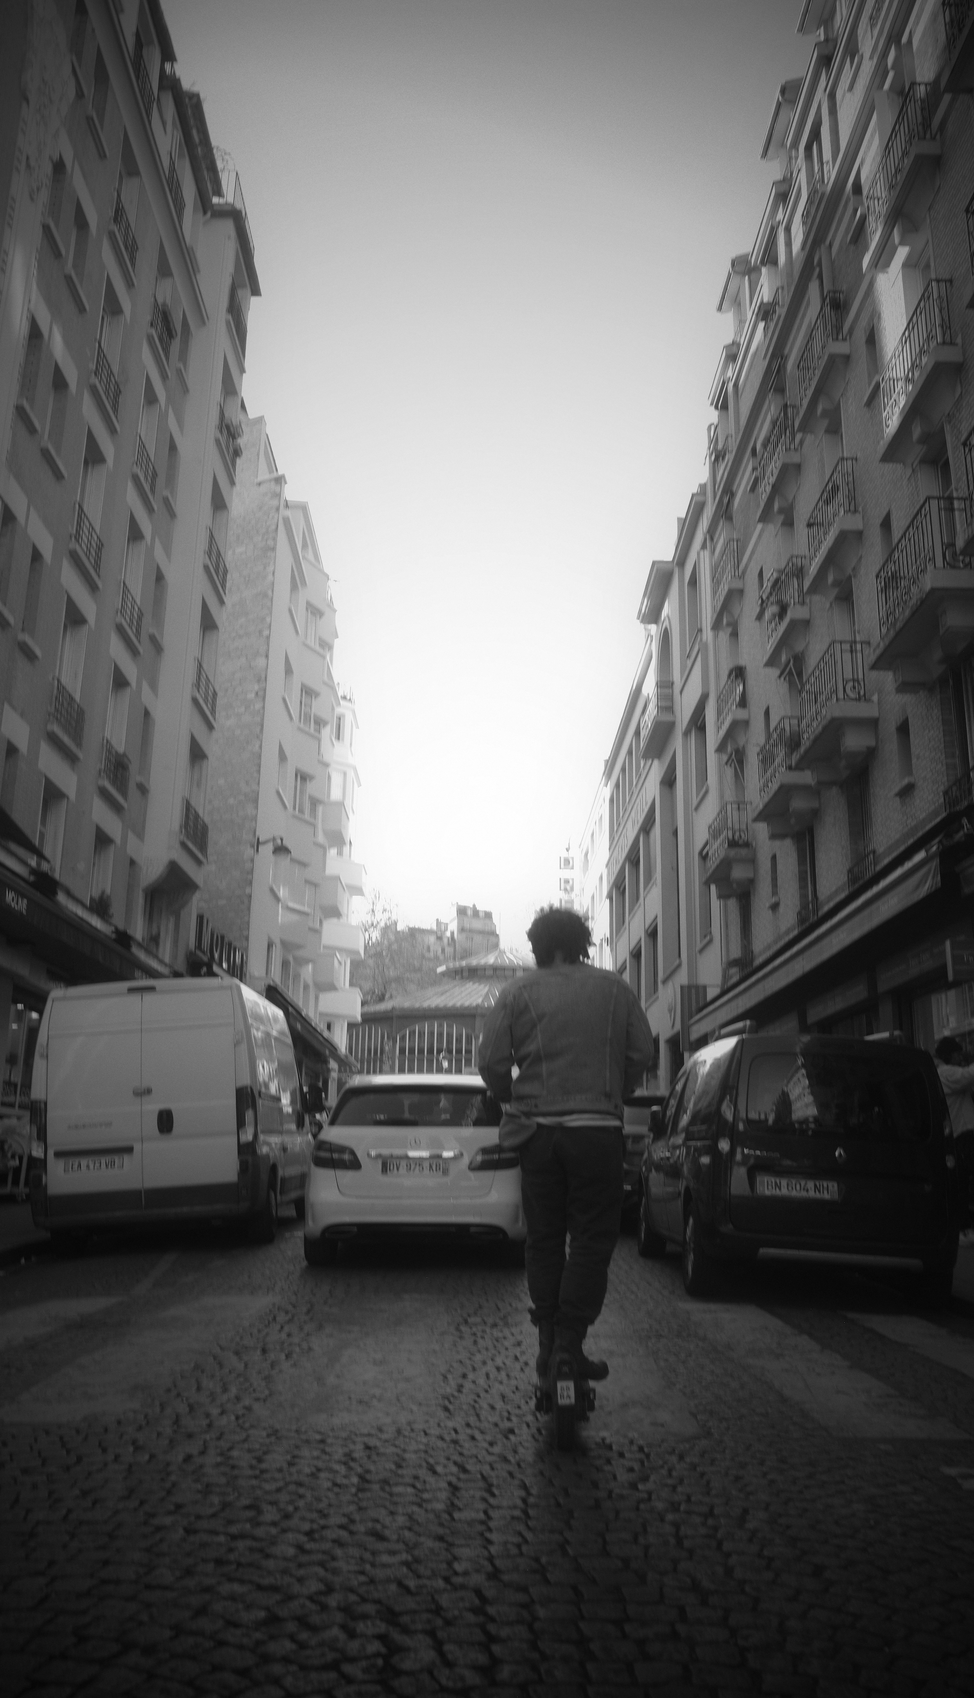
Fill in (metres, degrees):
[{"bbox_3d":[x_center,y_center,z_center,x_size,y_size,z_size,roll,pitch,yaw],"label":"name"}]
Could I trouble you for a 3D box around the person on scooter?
[{"bbox_3d":[0.308,1.110,5.180,0.670,1.760,0.550,1,-14,0],"label":"person on scooter"}]

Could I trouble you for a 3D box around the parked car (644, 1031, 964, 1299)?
[{"bbox_3d":[2.320,2.500,10.500,1.830,1.820,4.220,3,-12,1],"label":"parked car"}]

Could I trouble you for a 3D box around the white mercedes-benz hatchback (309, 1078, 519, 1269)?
[{"bbox_3d":[-0.615,2.880,12.100,1.790,1.550,4.360,1,-12,-2],"label":"white mercedes-benz hatchback"}]

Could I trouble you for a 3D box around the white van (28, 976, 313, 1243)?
[{"bbox_3d":[-3.120,2.930,14.350,2.060,2.480,5.400,-4,-12,-2],"label":"white van"}]

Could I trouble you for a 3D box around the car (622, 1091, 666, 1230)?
[{"bbox_3d":[1.950,3.720,16.100,1.790,1.480,4.250,1,-12,0],"label":"car"}]

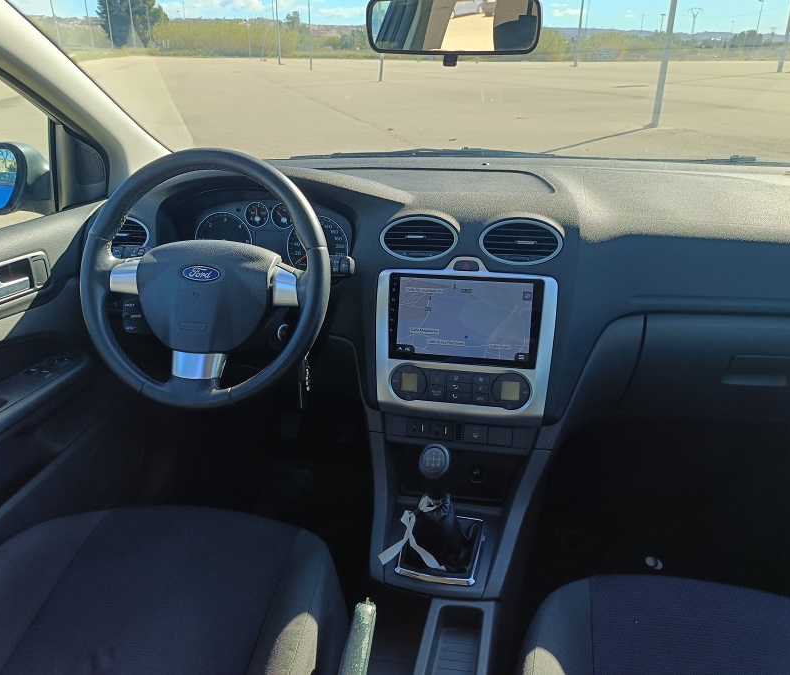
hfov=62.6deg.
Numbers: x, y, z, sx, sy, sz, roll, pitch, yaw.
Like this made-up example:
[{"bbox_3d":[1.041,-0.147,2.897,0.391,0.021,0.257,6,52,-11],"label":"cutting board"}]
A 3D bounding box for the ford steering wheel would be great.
[{"bbox_3d":[-0.274,-0.084,0.956,0.376,0.376,0.105,4,-2,8],"label":"ford steering wheel"}]

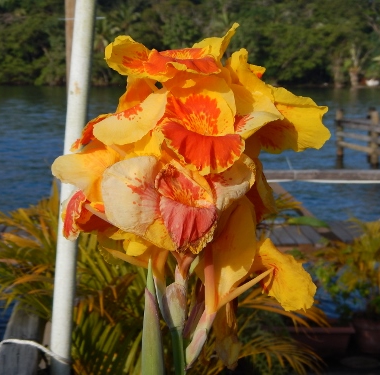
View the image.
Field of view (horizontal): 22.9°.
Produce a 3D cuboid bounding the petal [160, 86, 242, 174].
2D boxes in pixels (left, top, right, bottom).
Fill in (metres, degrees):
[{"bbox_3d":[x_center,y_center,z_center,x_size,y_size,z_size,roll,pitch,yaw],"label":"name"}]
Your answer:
[{"bbox_3d":[0.010,-0.051,0.840,0.072,0.077,0.045,0,7,-3],"label":"petal"}]

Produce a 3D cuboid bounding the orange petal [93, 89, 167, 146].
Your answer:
[{"bbox_3d":[-0.054,-0.062,0.850,0.076,0.038,0.030,-27,6,8],"label":"orange petal"}]

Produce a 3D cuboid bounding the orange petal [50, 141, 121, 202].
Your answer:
[{"bbox_3d":[-0.097,-0.015,0.870,0.065,0.056,0.035,3,7,24],"label":"orange petal"}]

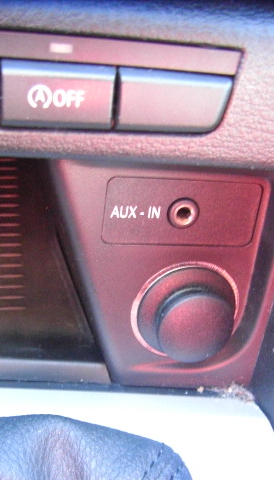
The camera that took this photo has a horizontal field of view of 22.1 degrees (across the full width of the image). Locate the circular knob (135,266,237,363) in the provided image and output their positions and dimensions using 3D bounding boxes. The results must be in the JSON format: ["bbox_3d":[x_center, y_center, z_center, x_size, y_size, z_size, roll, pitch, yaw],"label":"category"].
[{"bbox_3d":[0.014,0.021,0.179,0.026,0.026,0.011,1,25,-16],"label":"circular knob"}]

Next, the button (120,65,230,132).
[{"bbox_3d":[0.009,-0.034,0.171,0.026,0.015,0.007,1,16,-10],"label":"button"}]

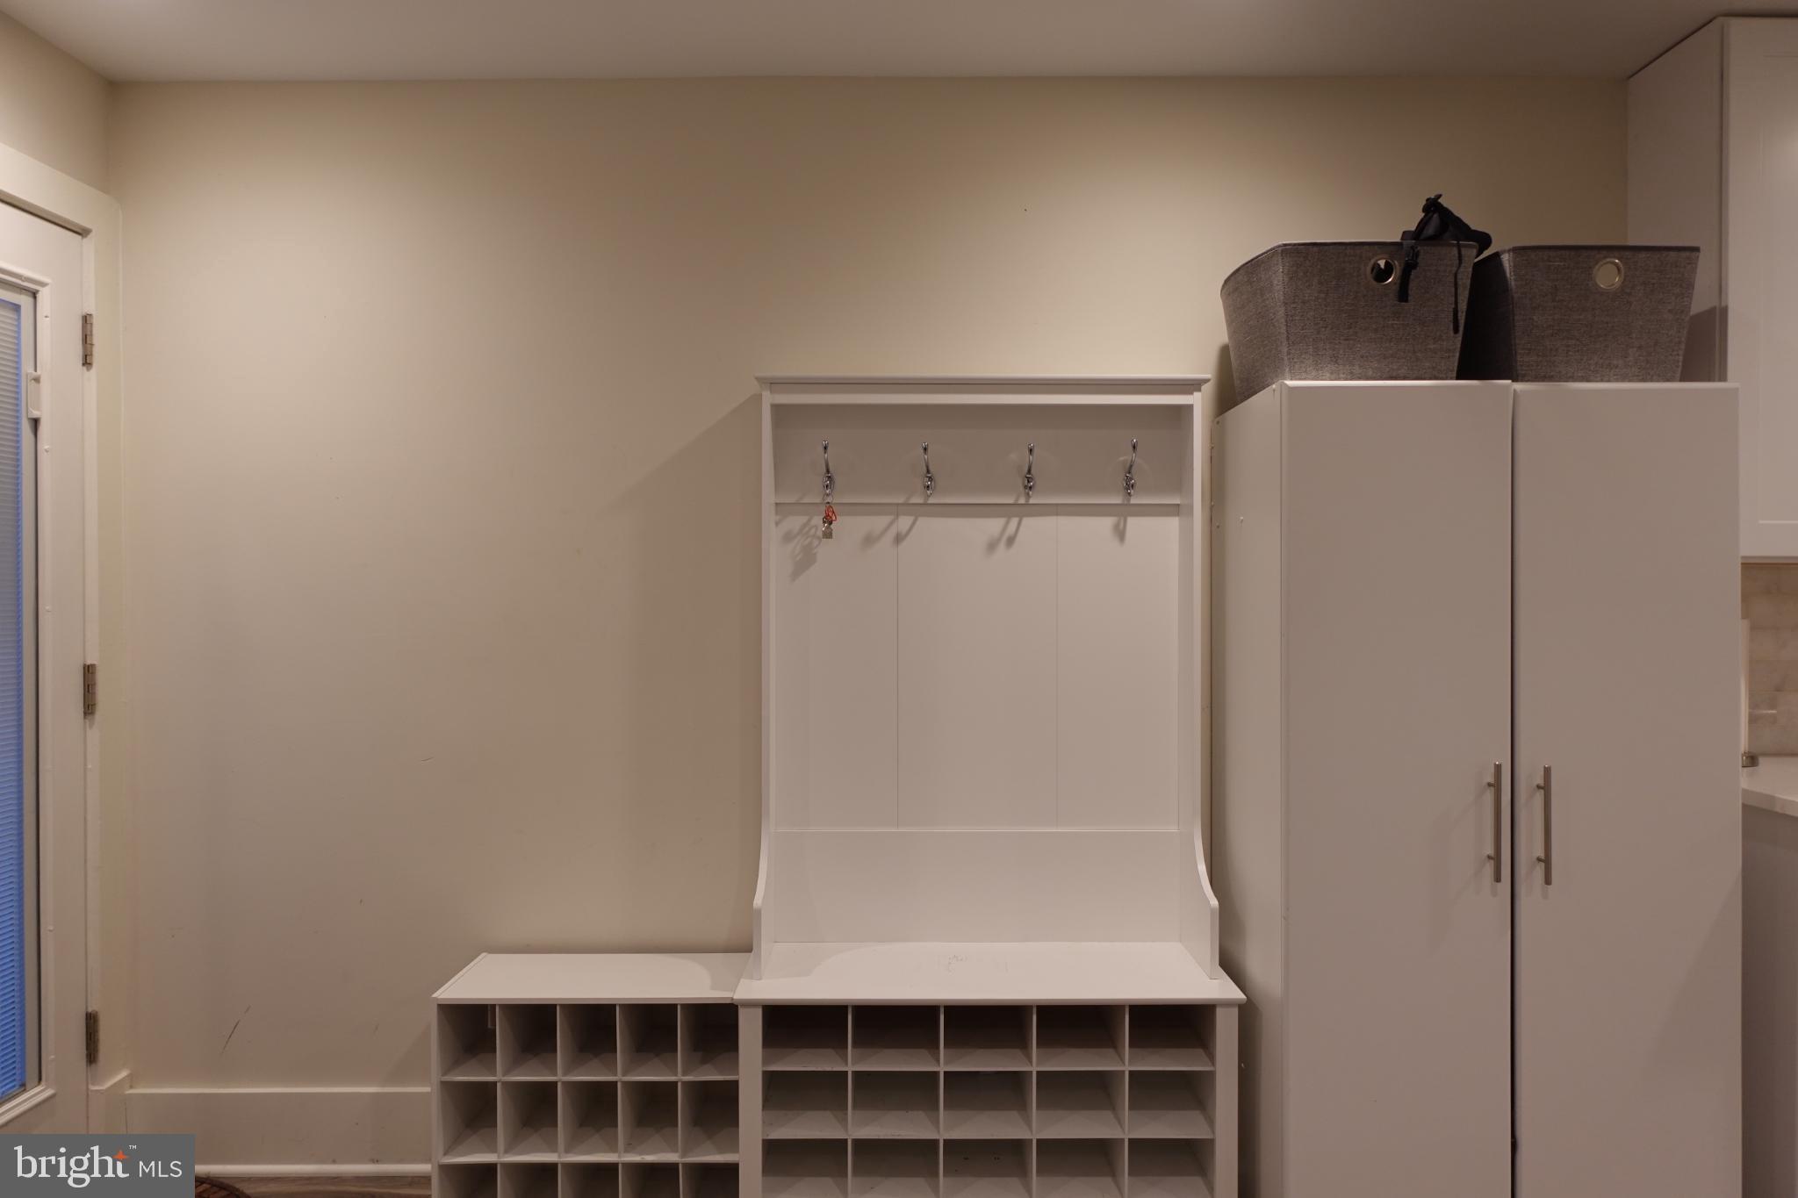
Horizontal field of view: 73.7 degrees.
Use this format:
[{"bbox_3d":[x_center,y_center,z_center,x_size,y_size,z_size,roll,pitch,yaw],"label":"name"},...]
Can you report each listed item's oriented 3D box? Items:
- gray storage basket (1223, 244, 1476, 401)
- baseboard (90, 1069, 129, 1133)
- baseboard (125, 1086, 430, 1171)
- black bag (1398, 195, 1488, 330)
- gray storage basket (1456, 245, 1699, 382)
[{"bbox_3d":[0.902,-0.537,2.450,0.374,0.274,0.385,0,0,0],"label":"gray storage basket"},{"bbox_3d":[-1.724,1.165,2.617,0.045,0.235,0.110,0,0,0],"label":"baseboard"},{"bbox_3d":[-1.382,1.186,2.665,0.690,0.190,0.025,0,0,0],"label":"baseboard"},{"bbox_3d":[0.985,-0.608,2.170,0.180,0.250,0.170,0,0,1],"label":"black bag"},{"bbox_3d":[1.350,-0.536,2.475,0.365,0.274,0.380,0,0,0],"label":"gray storage basket"}]

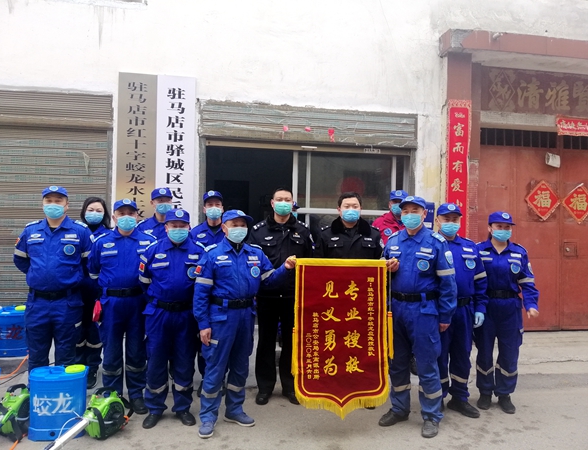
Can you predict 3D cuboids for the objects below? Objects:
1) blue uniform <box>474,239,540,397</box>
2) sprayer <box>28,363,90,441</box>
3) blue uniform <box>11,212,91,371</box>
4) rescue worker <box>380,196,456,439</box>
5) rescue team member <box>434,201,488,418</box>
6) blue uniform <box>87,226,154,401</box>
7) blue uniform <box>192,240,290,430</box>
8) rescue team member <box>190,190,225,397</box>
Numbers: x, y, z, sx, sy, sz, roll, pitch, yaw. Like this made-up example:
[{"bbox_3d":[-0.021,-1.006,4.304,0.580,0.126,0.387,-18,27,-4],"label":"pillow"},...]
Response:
[{"bbox_3d":[1.759,0.770,3.730,0.500,1.303,0.310,1,0,22],"label":"blue uniform"},{"bbox_3d":[-1.705,1.279,3.270,0.360,0.480,0.200,1,0,-5],"label":"sprayer"},{"bbox_3d":[-1.800,0.675,3.360,0.590,1.461,0.350,1,0,-23],"label":"blue uniform"},{"bbox_3d":[0.924,0.659,3.320,0.580,1.706,0.420,1,0,22],"label":"rescue worker"},{"bbox_3d":[1.328,0.682,3.660,0.530,1.696,0.350,1,0,13],"label":"rescue team member"},{"bbox_3d":[-1.362,0.715,3.600,0.550,1.360,0.340,1,0,-19],"label":"blue uniform"},{"bbox_3d":[-0.398,0.795,3.420,0.670,1.380,0.400,1,0,-20],"label":"blue uniform"},{"bbox_3d":[-0.723,0.594,3.950,0.500,1.790,0.340,1,0,-14],"label":"rescue team member"}]

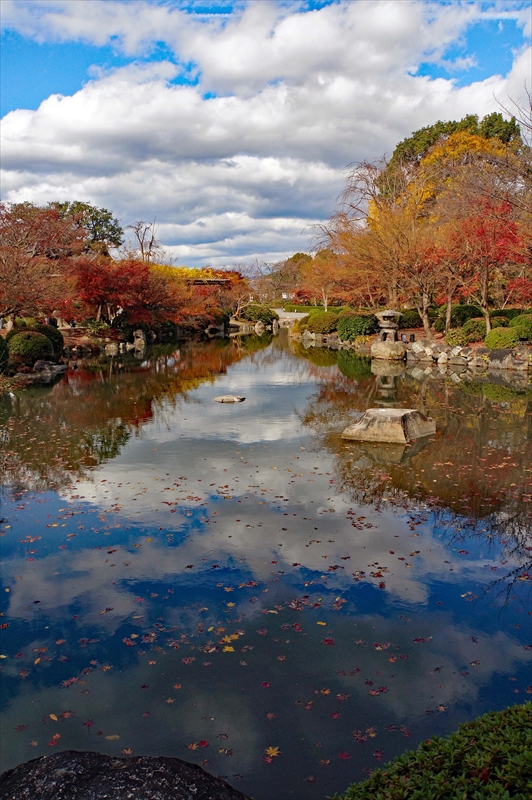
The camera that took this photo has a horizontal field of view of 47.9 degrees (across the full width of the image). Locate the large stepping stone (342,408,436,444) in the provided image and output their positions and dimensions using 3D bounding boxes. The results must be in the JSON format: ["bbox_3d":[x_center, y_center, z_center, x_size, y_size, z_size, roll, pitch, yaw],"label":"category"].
[{"bbox_3d":[1.950,0.384,9.380,1.420,0.370,1.050,2,9,14],"label":"large stepping stone"}]

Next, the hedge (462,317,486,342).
[{"bbox_3d":[7.863,-2.635,22.500,1.050,1.000,1.050,3,10,19],"label":"hedge"}]

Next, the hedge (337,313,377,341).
[{"bbox_3d":[4.297,-3.410,28.000,2.000,1.320,1.800,1,9,9],"label":"hedge"}]

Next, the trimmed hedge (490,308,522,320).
[{"bbox_3d":[11.717,-4.023,29.237,1.641,0.890,1.641,4,10,21],"label":"trimmed hedge"}]

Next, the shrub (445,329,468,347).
[{"bbox_3d":[6.832,-2.226,21.528,0.786,0.670,0.786,3,10,17],"label":"shrub"}]

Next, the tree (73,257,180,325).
[{"bbox_3d":[-7.214,-5.611,31.000,5.500,3.600,4.600,-2,9,-13],"label":"tree"}]

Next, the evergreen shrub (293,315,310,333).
[{"bbox_3d":[2.116,-4.391,34.752,1.101,1.087,1.101,1,10,3],"label":"evergreen shrub"}]

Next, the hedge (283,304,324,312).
[{"bbox_3d":[4.381,-9.575,63.288,5.358,0.814,1.100,4,10,25],"label":"hedge"}]

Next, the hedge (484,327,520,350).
[{"bbox_3d":[8.011,-2.073,20.337,1.164,0.764,1.164,4,10,21],"label":"hedge"}]

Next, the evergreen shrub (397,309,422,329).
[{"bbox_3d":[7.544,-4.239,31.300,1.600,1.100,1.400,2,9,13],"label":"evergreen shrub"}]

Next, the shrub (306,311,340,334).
[{"bbox_3d":[3.199,-4.322,33.649,1.773,1.309,1.773,1,10,5],"label":"shrub"}]

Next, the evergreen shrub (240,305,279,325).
[{"bbox_3d":[-0.446,-6.345,44.564,2.899,1.560,2.500,0,10,-1],"label":"evergreen shrub"}]

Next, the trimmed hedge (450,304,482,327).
[{"bbox_3d":[10.134,-4.246,30.300,1.650,1.180,1.500,3,10,18],"label":"trimmed hedge"}]

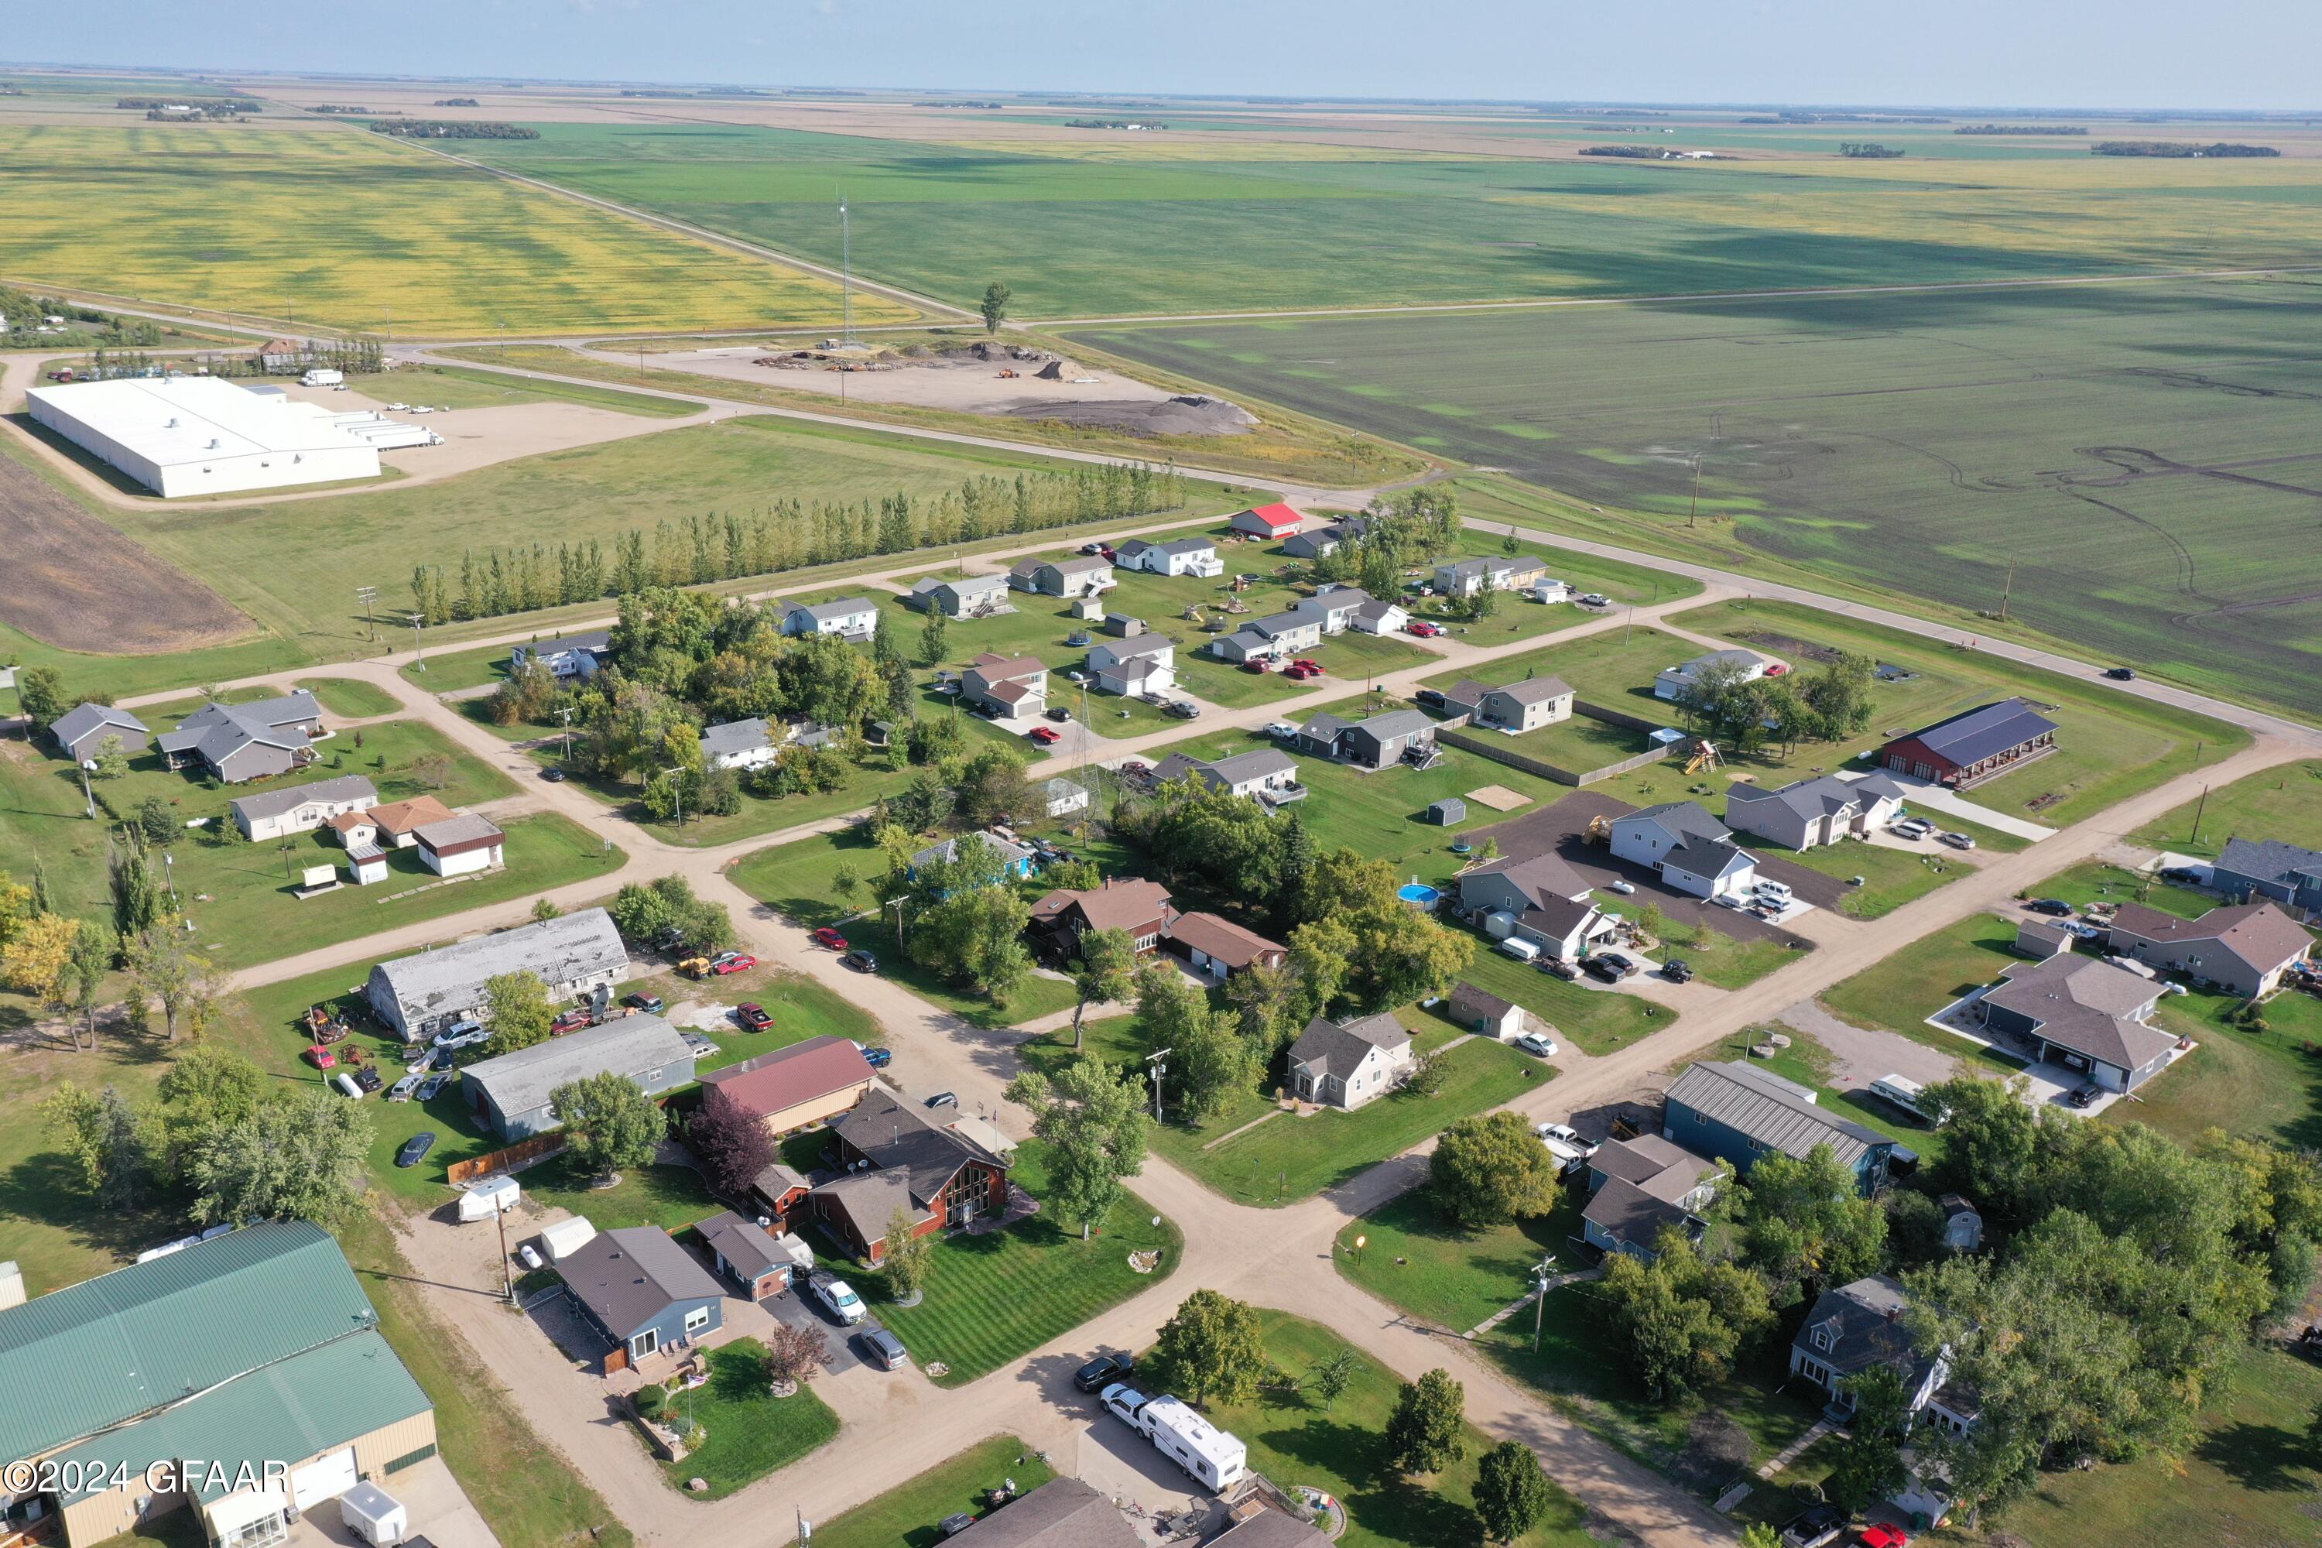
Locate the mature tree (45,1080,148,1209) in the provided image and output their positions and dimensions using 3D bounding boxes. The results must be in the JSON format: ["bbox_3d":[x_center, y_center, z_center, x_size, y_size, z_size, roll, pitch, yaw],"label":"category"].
[{"bbox_3d":[-96.120,33.860,163.080,8.000,12.800,8.000,-15,26,-37],"label":"mature tree"}]

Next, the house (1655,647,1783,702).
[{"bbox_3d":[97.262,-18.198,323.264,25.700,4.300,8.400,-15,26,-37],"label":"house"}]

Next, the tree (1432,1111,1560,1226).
[{"bbox_3d":[29.869,35.628,160.651,11.440,10.000,11.440,1,21,0],"label":"tree"}]

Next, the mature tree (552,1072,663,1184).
[{"bbox_3d":[-49.202,31.900,161.008,9.600,10.000,9.600,-17,27,-39],"label":"mature tree"}]

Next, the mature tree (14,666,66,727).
[{"bbox_3d":[-176.441,-12.237,284.877,5.960,10.170,5.960,1,21,0],"label":"mature tree"}]

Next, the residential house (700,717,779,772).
[{"bbox_3d":[-65.479,-4.679,277.899,11.300,5.300,9.300,-15,26,-37],"label":"residential house"}]

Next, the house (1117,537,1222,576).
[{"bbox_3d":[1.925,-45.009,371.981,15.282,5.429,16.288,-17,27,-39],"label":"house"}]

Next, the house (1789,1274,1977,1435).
[{"bbox_3d":[59.640,46.930,145.560,10.200,6.900,12.800,-15,26,-37],"label":"house"}]

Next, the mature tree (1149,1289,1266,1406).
[{"bbox_3d":[3.623,43.388,134.253,8.000,9.500,8.000,1,21,0],"label":"mature tree"}]

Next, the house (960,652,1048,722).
[{"bbox_3d":[-24.573,-15.036,305.985,12.300,6.100,14.200,-15,26,-36],"label":"house"}]

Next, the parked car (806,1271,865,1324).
[{"bbox_3d":[-27.540,44.540,154.100,2.000,1.900,6.100,-15,26,-37],"label":"parked car"}]

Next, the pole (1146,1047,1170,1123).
[{"bbox_3d":[0.035,29.905,171.998,2.750,7.700,0.600,-17,27,-39],"label":"pole"}]

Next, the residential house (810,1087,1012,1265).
[{"bbox_3d":[-26.091,38.000,176.727,16.300,7.000,18.000,-16,27,-37],"label":"residential house"}]

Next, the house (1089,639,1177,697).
[{"bbox_3d":[-3.750,-19.974,319.837,14.200,6.200,14.500,-15,26,-37],"label":"house"}]

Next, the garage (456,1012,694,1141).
[{"bbox_3d":[-60.382,30.462,187.631,19.970,4.500,12.050,-15,27,-37],"label":"garage"}]

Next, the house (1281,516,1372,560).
[{"bbox_3d":[40.936,-56.015,426.923,11.000,5.000,26.200,20,28,40],"label":"house"}]

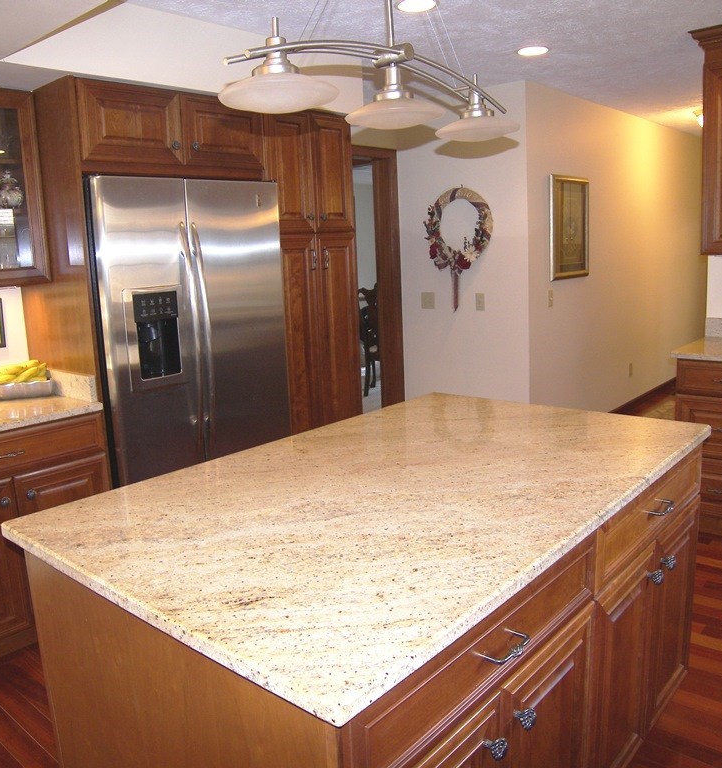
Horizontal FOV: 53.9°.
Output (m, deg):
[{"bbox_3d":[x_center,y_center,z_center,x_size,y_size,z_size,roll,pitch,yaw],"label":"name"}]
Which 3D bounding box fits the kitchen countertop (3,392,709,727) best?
[{"bbox_3d":[0.136,0.237,1.882,1.026,0.034,1.693,8,15,40],"label":"kitchen countertop"}]

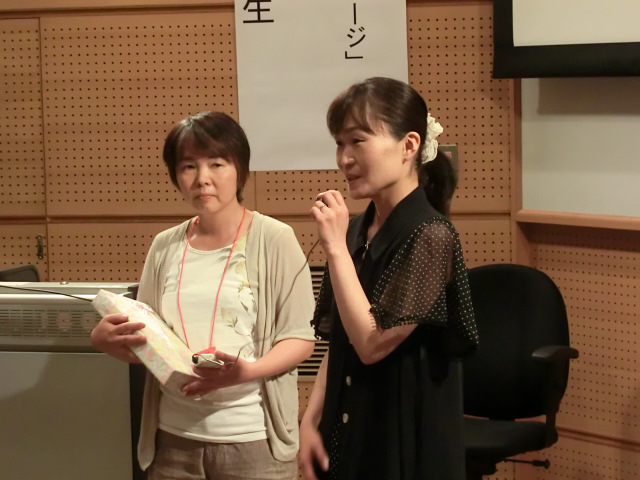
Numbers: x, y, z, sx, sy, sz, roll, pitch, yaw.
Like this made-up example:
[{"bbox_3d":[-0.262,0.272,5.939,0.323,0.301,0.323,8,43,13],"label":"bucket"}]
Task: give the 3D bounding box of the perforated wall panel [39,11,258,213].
[{"bbox_3d":[-0.598,-0.437,7.034,0.757,0.699,0.025,0,6,10],"label":"perforated wall panel"}]

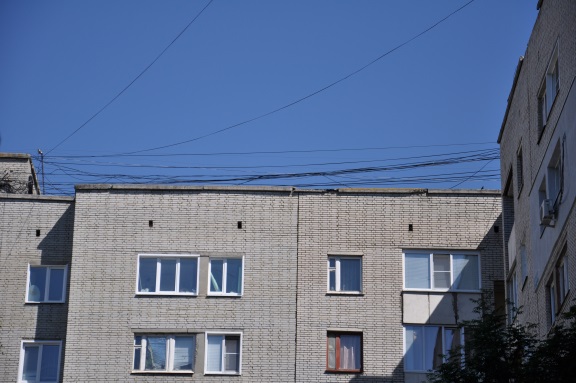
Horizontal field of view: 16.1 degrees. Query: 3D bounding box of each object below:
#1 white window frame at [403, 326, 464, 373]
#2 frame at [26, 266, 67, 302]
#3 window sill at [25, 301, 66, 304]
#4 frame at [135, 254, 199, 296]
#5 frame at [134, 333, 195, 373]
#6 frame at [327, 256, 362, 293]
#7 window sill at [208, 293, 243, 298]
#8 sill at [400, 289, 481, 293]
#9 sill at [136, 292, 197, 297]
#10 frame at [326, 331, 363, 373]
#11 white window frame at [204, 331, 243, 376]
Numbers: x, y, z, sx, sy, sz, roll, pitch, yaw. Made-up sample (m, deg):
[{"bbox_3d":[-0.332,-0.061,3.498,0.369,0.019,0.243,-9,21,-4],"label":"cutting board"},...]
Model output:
[{"bbox_3d":[5.028,5.235,67.267,2.369,1.645,0.120,1,-27,0],"label":"white window frame"},{"bbox_3d":[-8.517,3.250,71.603,1.447,1.431,0.130,1,-22,1],"label":"frame"},{"bbox_3d":[-8.223,3.773,68.845,1.390,0.070,0.180,1,-27,0],"label":"window sill"},{"bbox_3d":[-4.040,2.826,68.494,2.108,1.500,0.130,1,-27,0],"label":"frame"},{"bbox_3d":[-4.087,5.367,67.260,2.077,1.356,0.120,1,-27,0],"label":"frame"},{"bbox_3d":[1.925,2.819,68.551,1.182,1.335,0.120,1,-27,0],"label":"frame"},{"bbox_3d":[-2.193,3.637,70.291,1.265,0.080,0.200,1,-22,1],"label":"window sill"},{"bbox_3d":[5.177,3.340,68.139,2.634,0.070,0.180,1,-27,0],"label":"sill"},{"bbox_3d":[-4.053,3.454,68.085,2.123,0.070,0.180,1,-27,0],"label":"sill"},{"bbox_3d":[1.951,5.524,69.677,1.227,1.450,0.130,1,-22,1],"label":"frame"},{"bbox_3d":[-2.215,5.546,69.613,1.276,1.521,0.130,1,-22,1],"label":"white window frame"}]

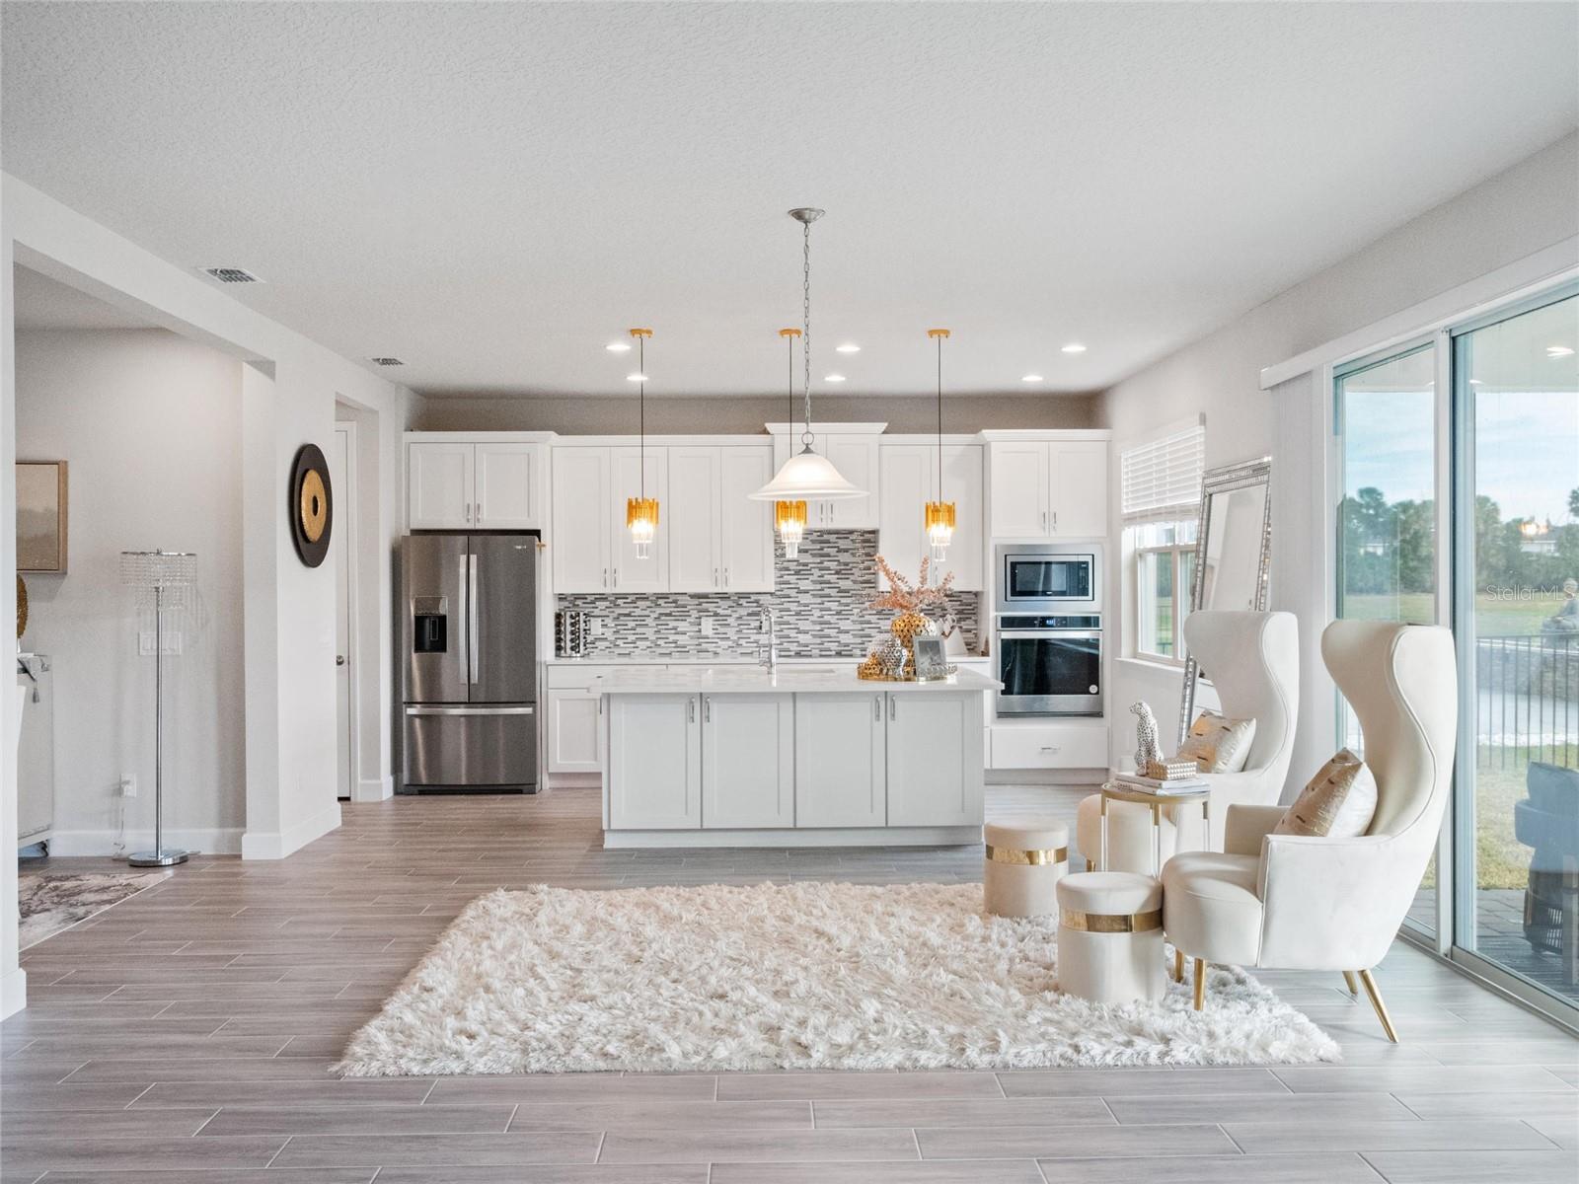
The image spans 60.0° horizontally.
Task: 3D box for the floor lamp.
[{"bbox_3d":[-3.306,0.597,7.168,0.400,1.633,0.400,0,0,-1],"label":"floor lamp"}]

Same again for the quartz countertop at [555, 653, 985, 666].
[{"bbox_3d":[-0.145,0.483,9.943,3.130,0.037,0.620,0,0,-1],"label":"quartz countertop"}]

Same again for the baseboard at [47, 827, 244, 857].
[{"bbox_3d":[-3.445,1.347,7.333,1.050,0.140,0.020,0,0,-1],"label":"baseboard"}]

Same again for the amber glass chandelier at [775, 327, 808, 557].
[{"bbox_3d":[0.011,-0.815,7.598,0.184,1.261,0.184,0,0,-1],"label":"amber glass chandelier"}]

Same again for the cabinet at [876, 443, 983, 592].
[{"bbox_3d":[1.028,-0.543,10.137,0.762,1.074,0.325,0,0,-1],"label":"cabinet"}]

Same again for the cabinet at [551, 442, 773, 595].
[{"bbox_3d":[-0.902,-0.532,10.038,1.600,1.075,0.360,0,0,-1],"label":"cabinet"}]

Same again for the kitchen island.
[{"bbox_3d":[0.030,0.941,7.930,2.170,0.914,1.400,0,0,-1],"label":"kitchen island"}]

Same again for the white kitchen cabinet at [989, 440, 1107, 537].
[{"bbox_3d":[1.832,-0.731,10.022,0.859,0.696,0.600,0,0,-1],"label":"white kitchen cabinet"}]

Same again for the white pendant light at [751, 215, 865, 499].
[{"bbox_3d":[0.070,-0.888,5.158,0.455,1.083,0.455,0,0,-1],"label":"white pendant light"}]

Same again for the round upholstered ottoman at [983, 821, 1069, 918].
[{"bbox_3d":[1.020,1.198,5.883,0.359,0.393,0.359,0,0,0],"label":"round upholstered ottoman"}]

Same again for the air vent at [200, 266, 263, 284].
[{"bbox_3d":[-2.515,-1.418,6.180,0.205,0.020,0.300,0,0,-1],"label":"air vent"}]

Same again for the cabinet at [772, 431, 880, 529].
[{"bbox_3d":[0.271,-0.800,10.043,0.755,0.700,0.390,0,0,-1],"label":"cabinet"}]

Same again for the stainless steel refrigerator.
[{"bbox_3d":[-2.188,0.503,9.734,0.910,1.780,0.860,0,0,-1],"label":"stainless steel refrigerator"}]

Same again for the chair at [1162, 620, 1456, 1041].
[{"bbox_3d":[1.718,0.759,4.577,0.890,1.315,0.700,0,0,7],"label":"chair"}]

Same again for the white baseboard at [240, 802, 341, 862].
[{"bbox_3d":[-2.789,1.342,7.725,0.210,0.133,1.032,0,0,-1],"label":"white baseboard"}]

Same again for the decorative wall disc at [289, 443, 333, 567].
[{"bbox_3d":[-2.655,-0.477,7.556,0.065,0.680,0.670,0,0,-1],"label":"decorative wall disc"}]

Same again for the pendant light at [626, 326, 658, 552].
[{"bbox_3d":[-0.813,-0.813,7.577,0.181,1.258,0.181,0,0,-1],"label":"pendant light"}]

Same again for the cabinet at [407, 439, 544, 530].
[{"bbox_3d":[-2.206,-0.751,9.886,0.940,0.626,0.620,0,0,-1],"label":"cabinet"}]

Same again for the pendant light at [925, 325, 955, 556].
[{"bbox_3d":[0.840,-0.805,7.628,0.181,1.288,0.181,0,0,-1],"label":"pendant light"}]

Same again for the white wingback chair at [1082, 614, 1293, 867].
[{"bbox_3d":[1.726,0.748,5.948,0.890,1.315,0.700,0,0,-10],"label":"white wingback chair"}]

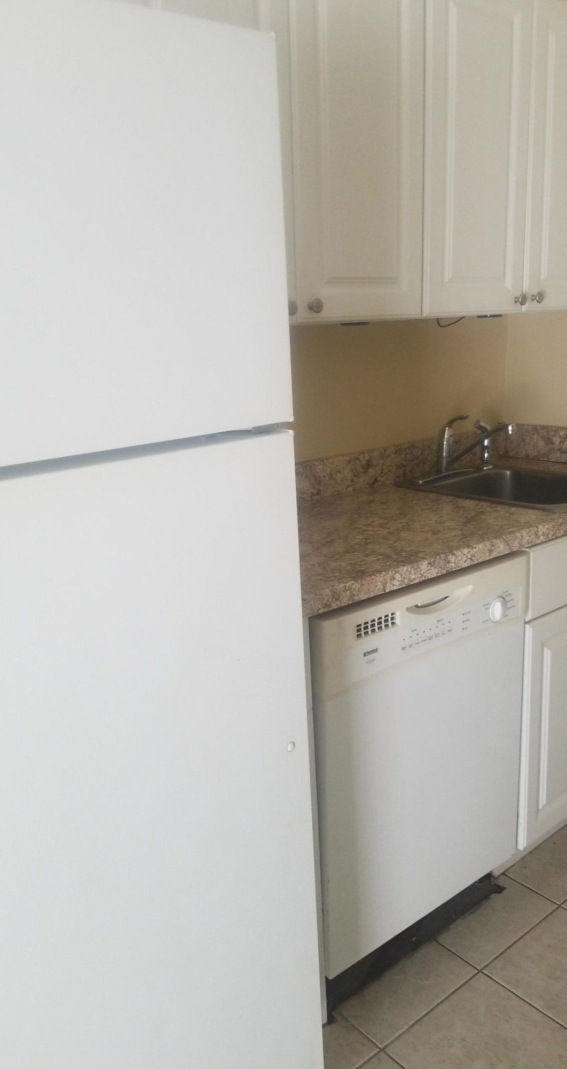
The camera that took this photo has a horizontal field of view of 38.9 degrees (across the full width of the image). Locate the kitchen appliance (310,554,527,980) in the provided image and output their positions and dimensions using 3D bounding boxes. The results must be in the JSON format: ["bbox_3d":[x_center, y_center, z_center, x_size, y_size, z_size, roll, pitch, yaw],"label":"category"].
[{"bbox_3d":[0.115,0.413,1.859,0.606,0.788,0.602,-14,18,-37],"label":"kitchen appliance"}]

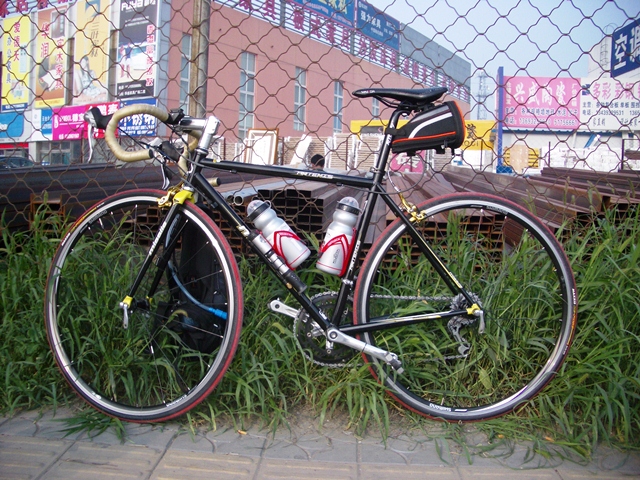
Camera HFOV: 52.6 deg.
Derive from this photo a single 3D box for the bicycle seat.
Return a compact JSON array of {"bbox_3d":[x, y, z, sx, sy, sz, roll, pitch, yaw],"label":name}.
[{"bbox_3d":[0.231,-0.414,1.860,0.273,0.055,0.140,0,3,-2],"label":"bicycle seat"}]

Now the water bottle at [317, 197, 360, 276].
[{"bbox_3d":[0.056,-0.012,1.870,0.077,0.225,0.077,15,3,0],"label":"water bottle"}]

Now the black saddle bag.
[{"bbox_3d":[0.306,-0.319,1.850,0.215,0.135,0.110,-7,3,-2],"label":"black saddle bag"}]

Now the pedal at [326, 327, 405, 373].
[{"bbox_3d":[0.126,0.301,1.790,0.230,0.060,0.090,23,2,0],"label":"pedal"}]

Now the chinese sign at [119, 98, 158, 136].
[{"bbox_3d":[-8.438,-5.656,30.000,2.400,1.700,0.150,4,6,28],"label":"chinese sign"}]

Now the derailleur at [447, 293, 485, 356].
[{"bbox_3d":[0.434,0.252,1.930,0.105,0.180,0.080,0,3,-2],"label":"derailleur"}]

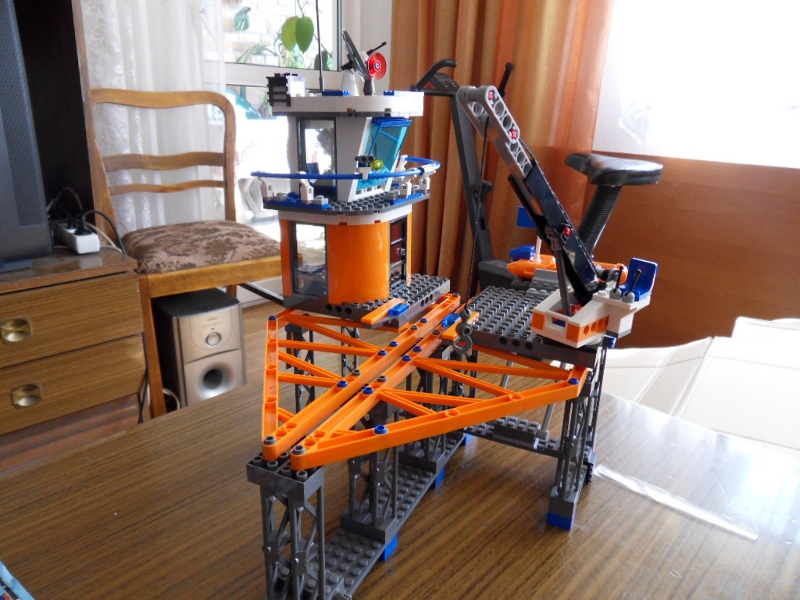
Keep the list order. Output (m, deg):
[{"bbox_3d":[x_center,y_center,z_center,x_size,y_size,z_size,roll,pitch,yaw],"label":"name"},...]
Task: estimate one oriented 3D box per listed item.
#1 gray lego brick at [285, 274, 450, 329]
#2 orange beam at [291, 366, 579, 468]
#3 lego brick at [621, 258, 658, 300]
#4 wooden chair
[{"bbox_3d":[-0.022,-0.007,0.444,0.096,0.011,0.096,10,20,24],"label":"gray lego brick"},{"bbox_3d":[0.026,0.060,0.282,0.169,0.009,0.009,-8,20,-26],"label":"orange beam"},{"bbox_3d":[0.143,-0.012,0.337,0.019,0.021,0.016,-14,24,-40],"label":"lego brick"},{"bbox_3d":[-0.594,-0.162,1.657,0.440,0.873,0.480,-13,23,-37],"label":"wooden chair"}]

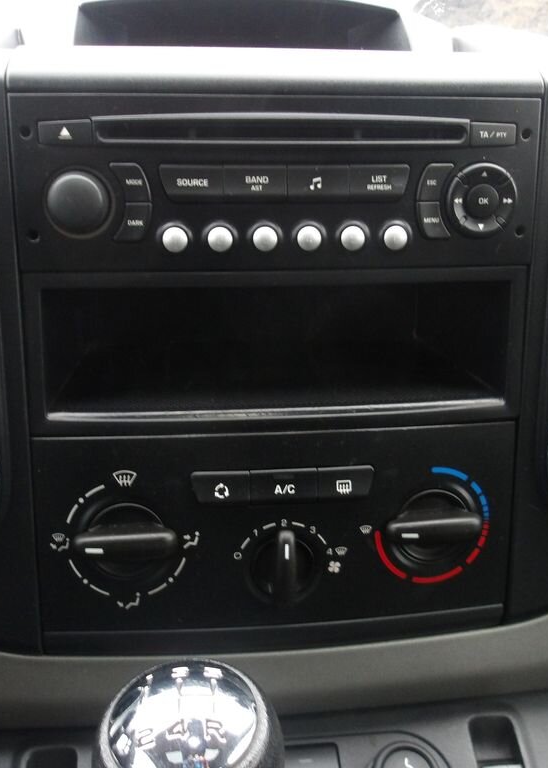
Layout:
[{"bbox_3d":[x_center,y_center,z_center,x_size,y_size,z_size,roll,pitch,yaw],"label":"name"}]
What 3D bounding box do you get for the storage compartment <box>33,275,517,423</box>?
[{"bbox_3d":[-0.004,-0.027,0.360,0.185,0.059,0.131,-1,14,-6],"label":"storage compartment"}]

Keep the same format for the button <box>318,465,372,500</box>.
[{"bbox_3d":[0.028,0.038,0.313,0.022,0.013,0.008,-1,14,-6],"label":"button"}]

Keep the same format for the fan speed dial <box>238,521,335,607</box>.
[{"bbox_3d":[0.004,0.074,0.311,0.031,0.032,0.018,-1,14,-6],"label":"fan speed dial"}]

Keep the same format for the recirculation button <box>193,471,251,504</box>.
[{"bbox_3d":[-0.021,0.039,0.307,0.023,0.013,0.008,-1,14,-6],"label":"recirculation button"}]

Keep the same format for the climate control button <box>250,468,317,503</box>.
[{"bbox_3d":[0.004,0.039,0.310,0.026,0.013,0.008,-1,14,-6],"label":"climate control button"}]

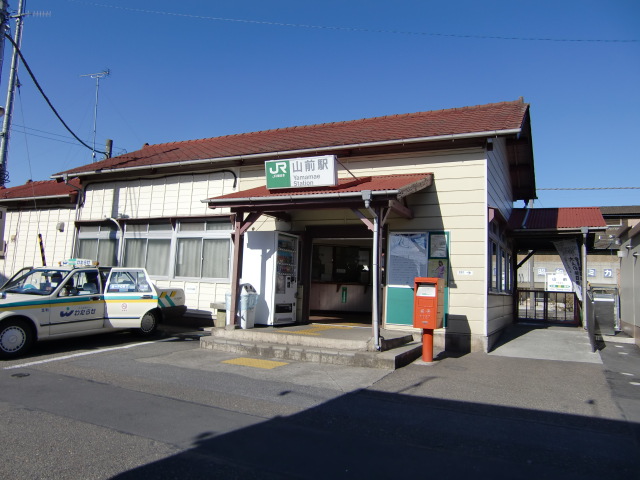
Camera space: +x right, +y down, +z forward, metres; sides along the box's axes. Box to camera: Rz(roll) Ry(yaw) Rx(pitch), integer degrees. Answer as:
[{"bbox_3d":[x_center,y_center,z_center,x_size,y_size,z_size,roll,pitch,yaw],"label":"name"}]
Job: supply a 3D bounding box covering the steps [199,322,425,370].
[{"bbox_3d":[0.019,1.772,9.207,3.450,0.340,2.400,0,-5,25],"label":"steps"}]

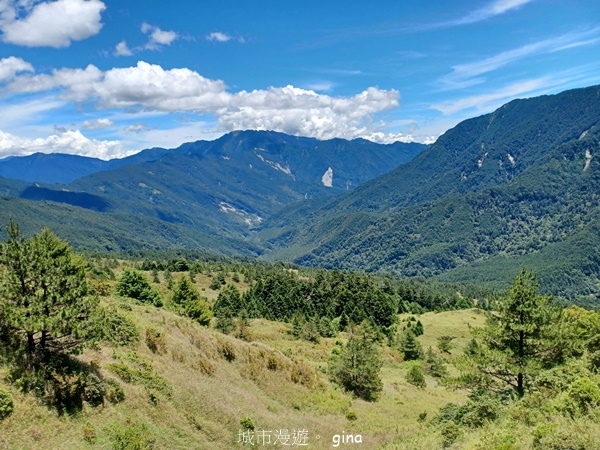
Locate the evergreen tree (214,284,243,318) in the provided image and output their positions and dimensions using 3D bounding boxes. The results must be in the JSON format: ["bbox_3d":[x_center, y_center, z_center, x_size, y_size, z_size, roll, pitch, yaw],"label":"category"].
[{"bbox_3d":[-11.378,12.156,68.000,4.570,5.540,4.430,0,6,0],"label":"evergreen tree"}]

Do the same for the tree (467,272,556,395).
[{"bbox_3d":[11.174,5.706,23.000,4.740,6.660,4.590,0,6,0],"label":"tree"}]

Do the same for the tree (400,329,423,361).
[{"bbox_3d":[11.731,12.686,46.000,2.470,3.330,2.400,0,6,0],"label":"tree"}]

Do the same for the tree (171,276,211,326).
[{"bbox_3d":[-14.405,10.063,57.000,5.100,6.450,4.950,0,6,0],"label":"tree"}]

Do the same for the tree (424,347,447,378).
[{"bbox_3d":[12.196,12.376,39.000,1.920,2.820,1.860,0,6,0],"label":"tree"}]

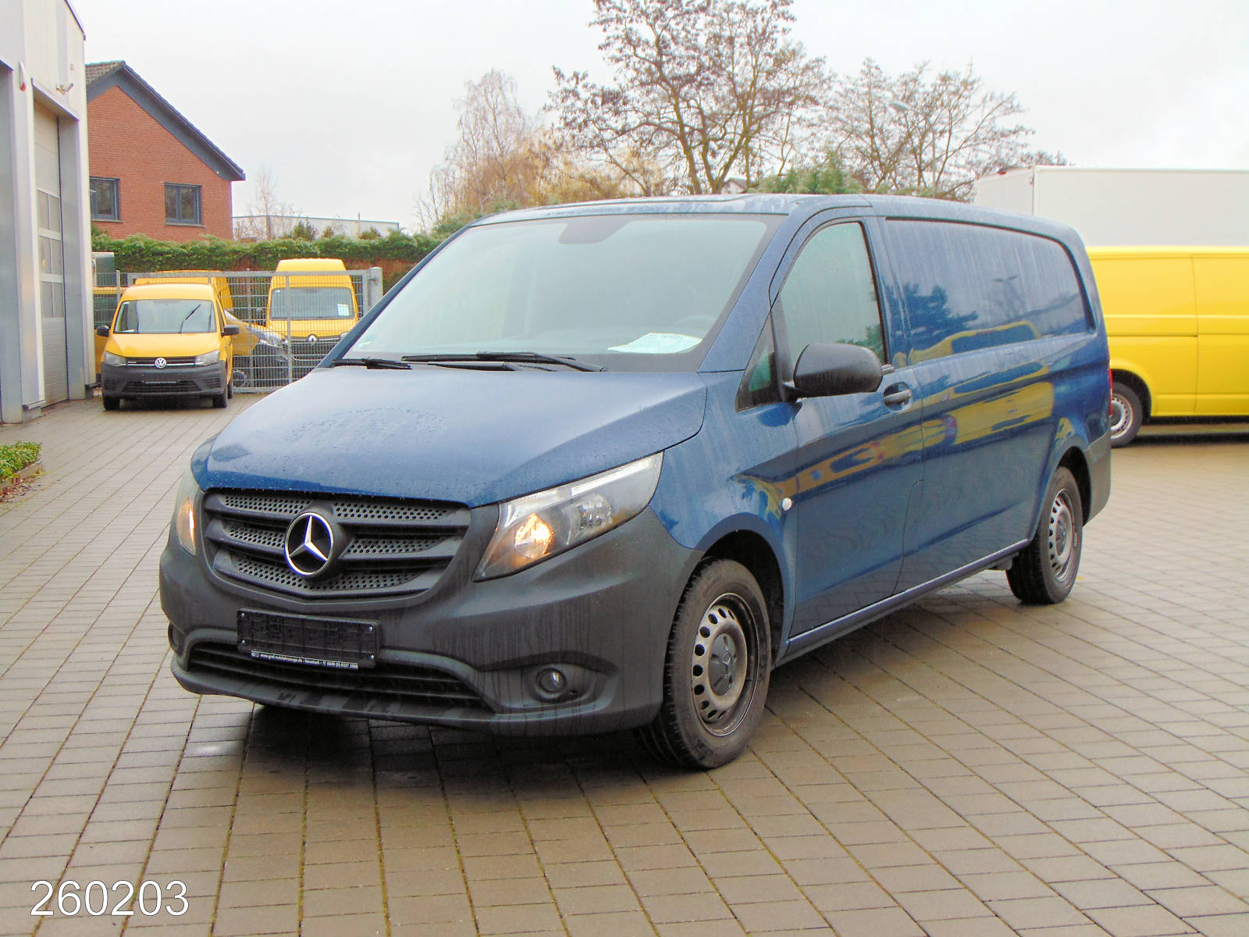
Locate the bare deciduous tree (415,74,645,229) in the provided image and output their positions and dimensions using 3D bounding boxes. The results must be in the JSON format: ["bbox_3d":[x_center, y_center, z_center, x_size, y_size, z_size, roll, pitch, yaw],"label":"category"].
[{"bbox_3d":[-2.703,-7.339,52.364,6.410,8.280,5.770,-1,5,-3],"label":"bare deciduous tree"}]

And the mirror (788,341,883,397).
[{"bbox_3d":[0.670,-0.320,5.850,0.240,0.180,0.200,2,6,31],"label":"mirror"}]

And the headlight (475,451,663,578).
[{"bbox_3d":[-0.137,0.130,5.078,0.390,0.345,0.490,2,6,31],"label":"headlight"}]

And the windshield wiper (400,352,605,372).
[{"bbox_3d":[-0.419,-0.337,5.885,0.820,0.075,0.100,2,6,31],"label":"windshield wiper"}]

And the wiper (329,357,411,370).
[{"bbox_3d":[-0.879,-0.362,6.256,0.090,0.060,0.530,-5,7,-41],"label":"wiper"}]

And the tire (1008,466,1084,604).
[{"bbox_3d":[1.994,0.307,8.474,0.205,0.655,0.660,2,6,31],"label":"tire"}]

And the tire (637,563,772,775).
[{"bbox_3d":[0.243,0.590,5.538,0.205,0.655,0.660,2,6,31],"label":"tire"}]

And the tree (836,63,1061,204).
[{"bbox_3d":[9.406,-7.567,52.374,6.720,8.500,6.050,0,5,10],"label":"tree"}]

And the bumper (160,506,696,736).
[{"bbox_3d":[-0.767,0.395,5.438,1.900,0.650,0.630,2,6,31],"label":"bumper"}]

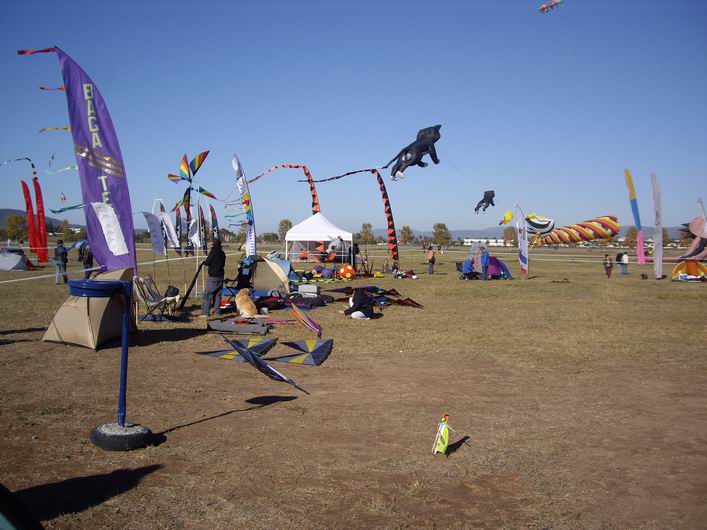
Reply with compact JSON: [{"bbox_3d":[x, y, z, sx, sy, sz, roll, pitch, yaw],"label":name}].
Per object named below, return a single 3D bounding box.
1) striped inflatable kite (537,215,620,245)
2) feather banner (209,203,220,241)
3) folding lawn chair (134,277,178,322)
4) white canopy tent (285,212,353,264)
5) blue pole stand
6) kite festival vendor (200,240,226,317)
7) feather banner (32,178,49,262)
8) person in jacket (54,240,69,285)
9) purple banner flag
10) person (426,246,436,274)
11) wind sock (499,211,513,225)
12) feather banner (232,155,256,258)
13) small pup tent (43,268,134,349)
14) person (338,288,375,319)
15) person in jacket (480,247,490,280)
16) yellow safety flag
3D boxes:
[{"bbox_3d":[25.515,-4.026,88.000,9.200,2.600,2.500,-11,0,9],"label":"striped inflatable kite"},{"bbox_3d":[-9.603,-2.192,54.000,0.800,4.100,0.150,0,2,-12],"label":"feather banner"},{"bbox_3d":[-4.341,0.760,17.100,0.870,0.950,0.650,0,1,-3],"label":"folding lawn chair"},{"bbox_3d":[-1.703,-0.962,38.300,3.150,3.280,3.100,0,1,1],"label":"white canopy tent"},{"bbox_3d":[-2.070,0.820,6.600,0.710,1.400,0.550,0,2,0],"label":"blue pole stand"},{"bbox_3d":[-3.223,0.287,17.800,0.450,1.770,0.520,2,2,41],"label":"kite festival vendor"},{"bbox_3d":[-21.343,-2.937,53.000,1.050,5.900,0.200,0,2,-12],"label":"feather banner"},{"bbox_3d":[-11.552,-0.087,30.700,0.510,1.750,0.350,1,2,9],"label":"person in jacket"},{"bbox_3d":[-5.614,-1.649,15.900,2.200,5.600,0.300,0,2,-12],"label":"purple banner flag"},{"bbox_3d":[4.594,-0.265,45.700,0.380,1.670,0.520,0,1,0],"label":"person"},{"bbox_3d":[13.711,-4.285,70.000,1.100,1.250,1.000,-1,2,-37],"label":"wind sock"},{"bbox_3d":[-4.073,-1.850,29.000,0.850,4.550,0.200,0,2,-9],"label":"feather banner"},{"bbox_3d":[-4.720,0.756,13.650,1.500,1.250,2.400,0,2,6],"label":"small pup tent"},{"bbox_3d":[0.092,0.895,17.800,0.720,0.670,0.560,0,2,-28],"label":"person"},{"bbox_3d":[6.507,-0.074,38.400,0.420,1.690,0.480,1,1,6],"label":"person in jacket"},{"bbox_3d":[0.709,1.365,6.250,0.130,0.315,0.120,0,2,-18],"label":"yellow safety flag"}]

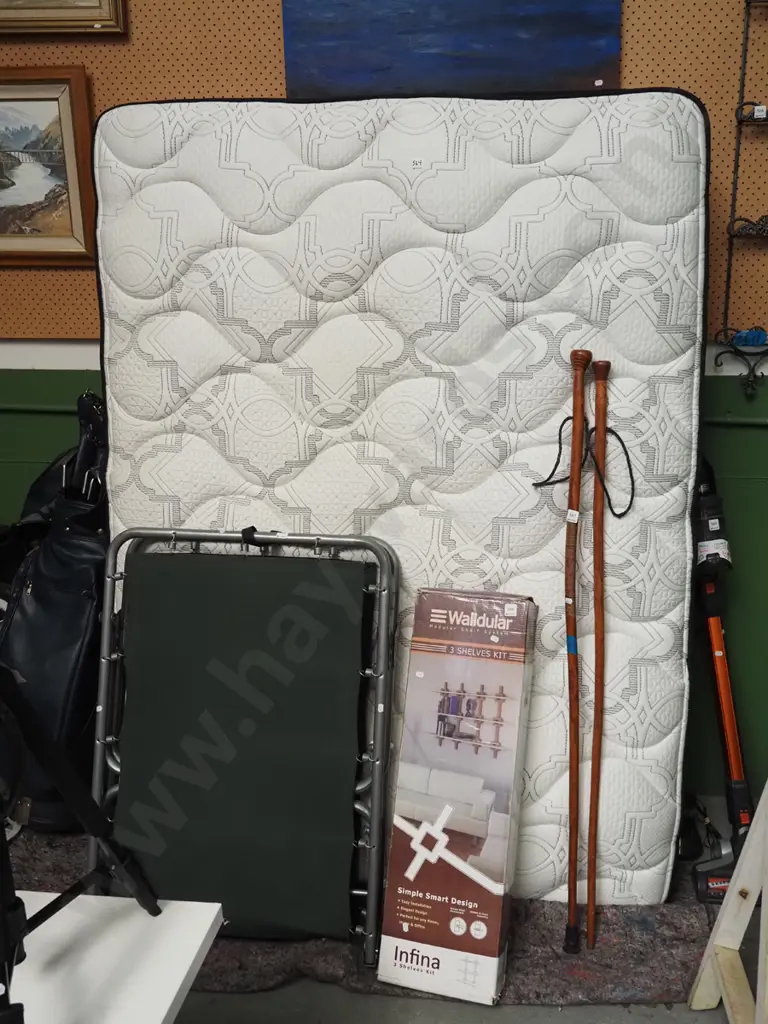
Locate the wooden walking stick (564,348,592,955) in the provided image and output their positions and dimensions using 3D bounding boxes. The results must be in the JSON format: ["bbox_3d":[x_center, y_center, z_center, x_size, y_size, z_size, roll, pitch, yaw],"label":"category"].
[{"bbox_3d":[0.432,0.312,2.127,0.055,1.350,0.052,1,1,7],"label":"wooden walking stick"}]

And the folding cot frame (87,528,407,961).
[{"bbox_3d":[-0.326,0.518,2.198,0.695,0.955,0.115,2,-3,9],"label":"folding cot frame"}]

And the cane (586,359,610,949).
[{"bbox_3d":[0.478,0.322,2.130,0.045,1.325,0.045,1,1,7],"label":"cane"}]

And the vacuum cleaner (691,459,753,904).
[{"bbox_3d":[0.842,0.413,2.368,0.260,1.110,0.195,-6,-3,9],"label":"vacuum cleaner"}]

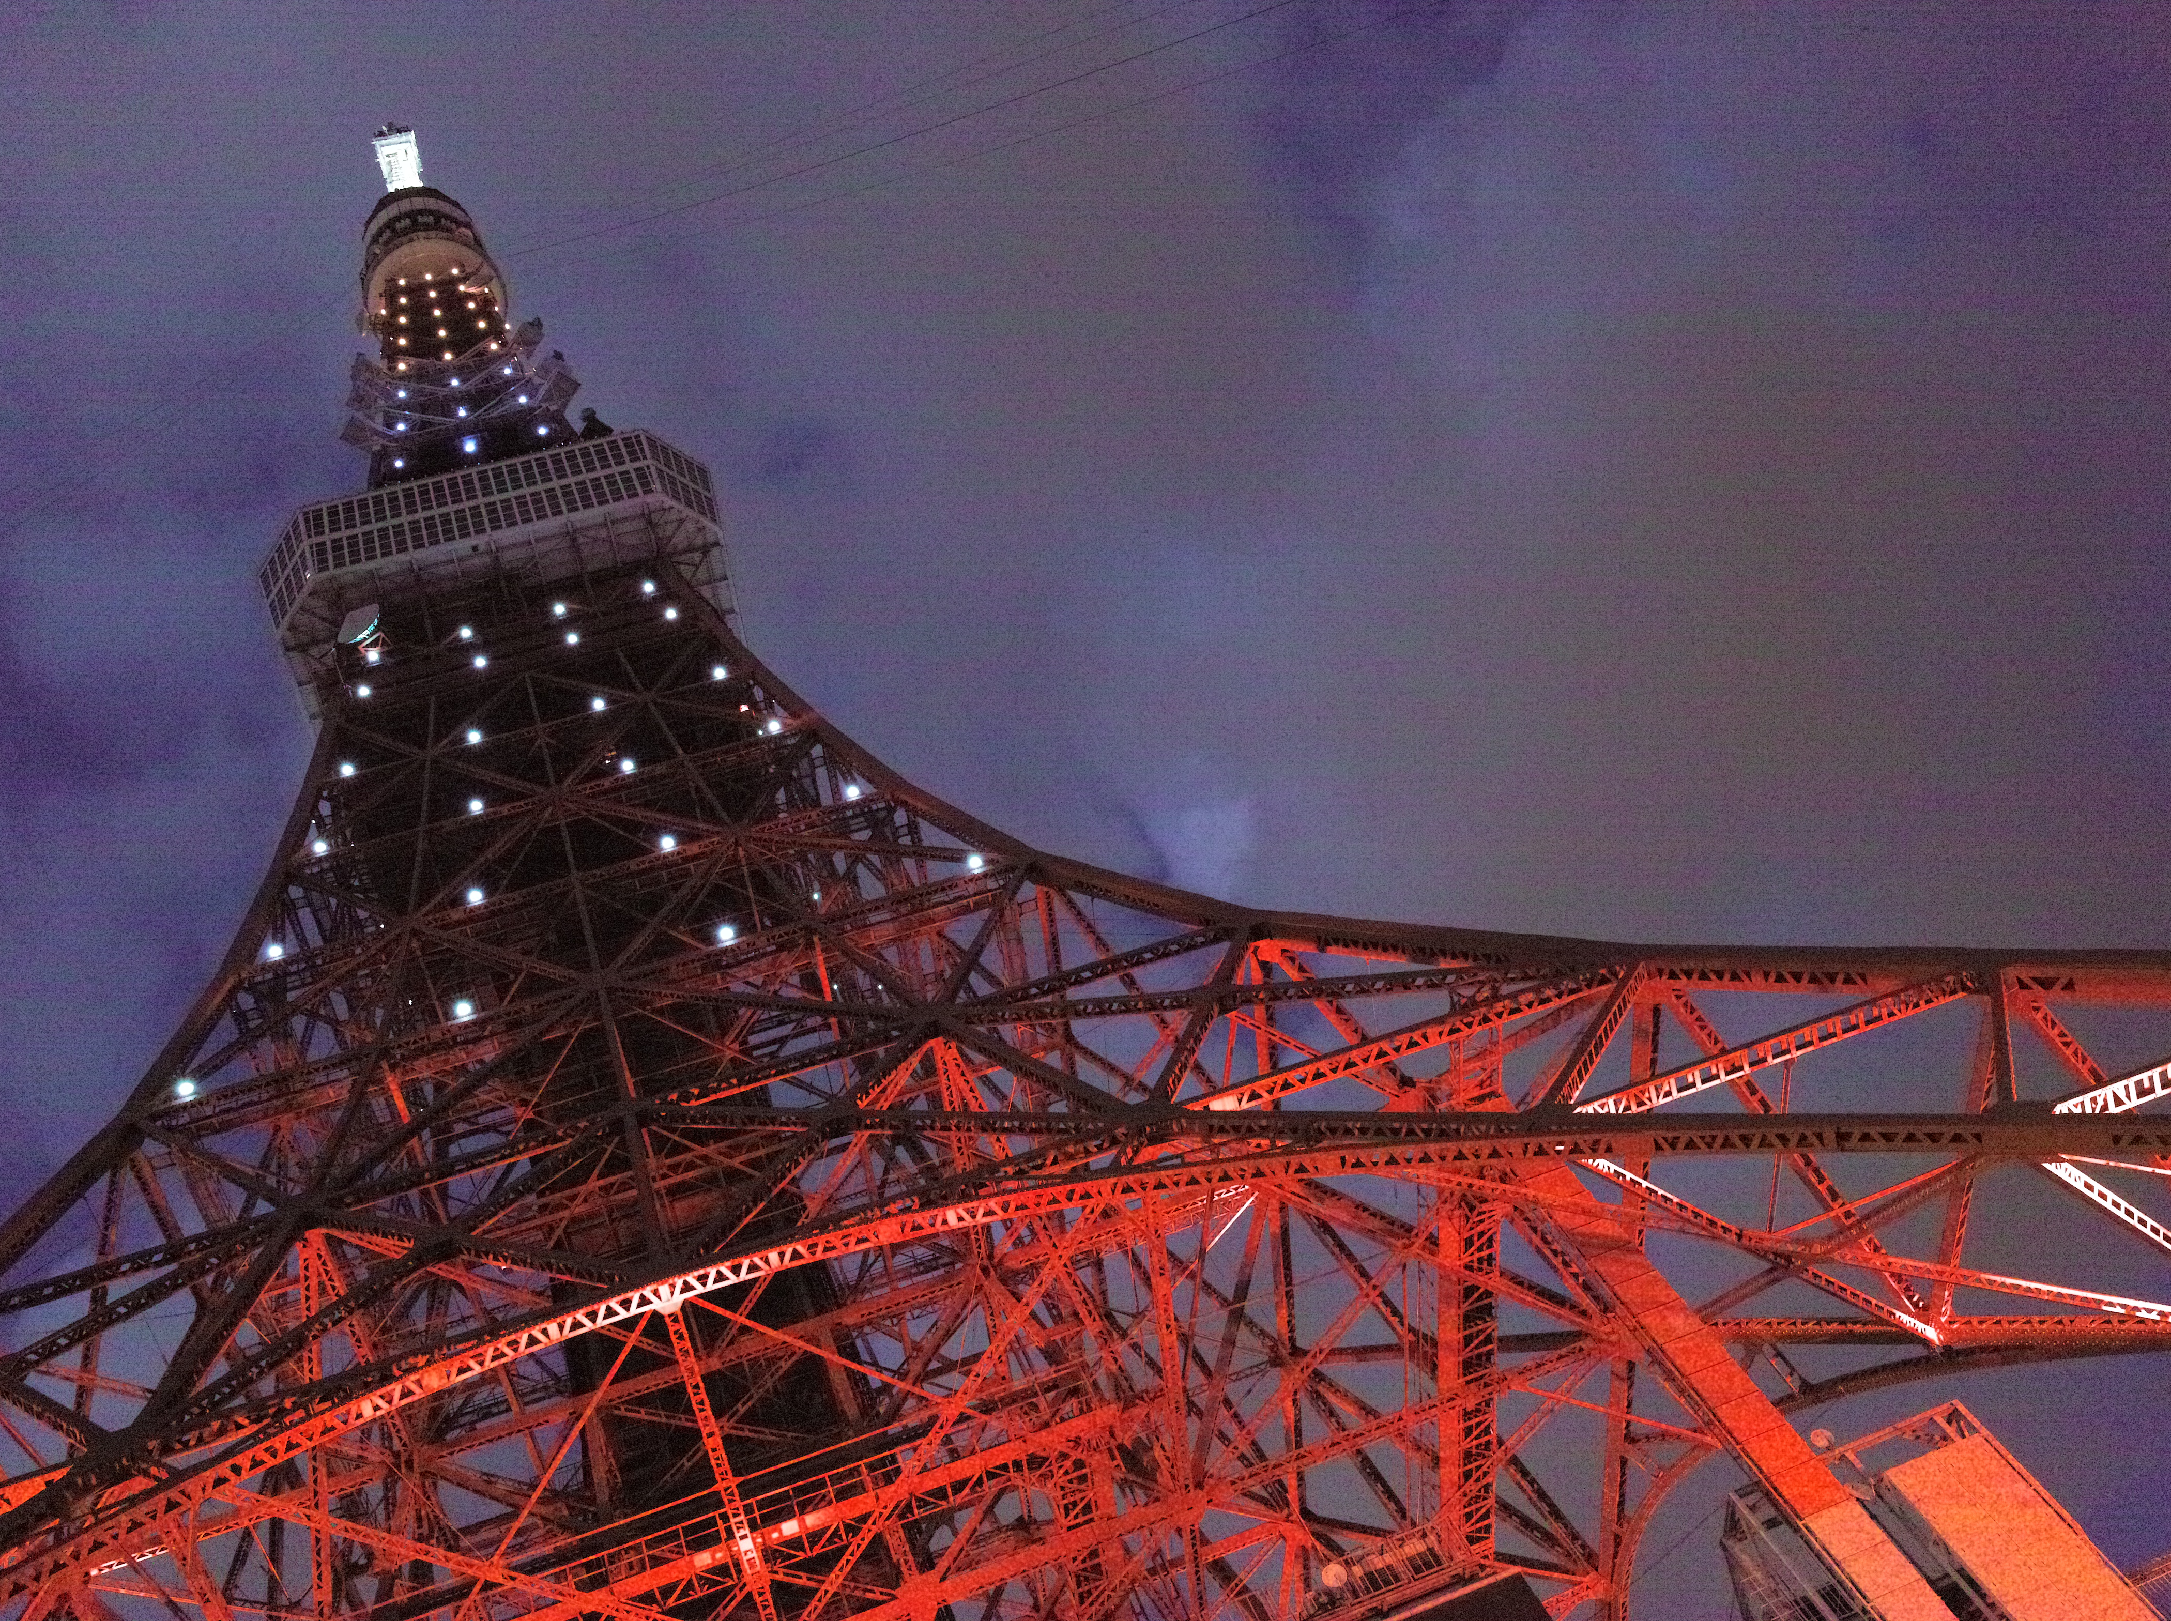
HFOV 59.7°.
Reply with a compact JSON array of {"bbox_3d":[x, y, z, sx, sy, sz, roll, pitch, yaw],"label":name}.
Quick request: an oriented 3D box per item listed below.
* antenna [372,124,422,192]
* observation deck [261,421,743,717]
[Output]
[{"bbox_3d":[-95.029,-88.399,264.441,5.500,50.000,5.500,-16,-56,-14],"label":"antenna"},{"bbox_3d":[-37.325,-7.681,129.719,30.040,10.280,30.040,-16,-56,-14],"label":"observation deck"}]

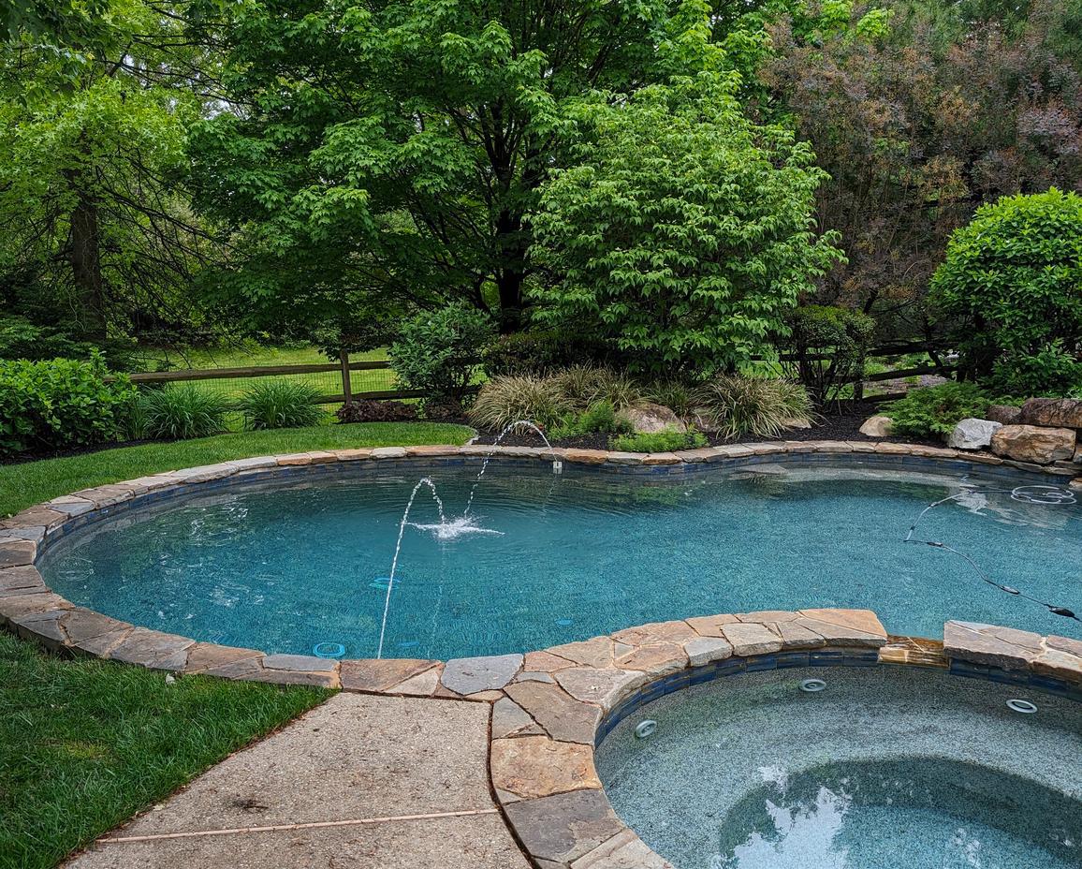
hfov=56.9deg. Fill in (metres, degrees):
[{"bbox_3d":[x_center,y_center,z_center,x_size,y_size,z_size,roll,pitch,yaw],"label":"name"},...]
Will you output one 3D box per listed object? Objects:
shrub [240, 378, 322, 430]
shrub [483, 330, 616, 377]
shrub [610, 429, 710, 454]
[{"bbox_3d":[-3.477,-0.387,13.345,1.080,0.680,1.000,-2,7,-15],"label":"shrub"},{"bbox_3d":[0.165,-0.857,14.700,2.100,1.300,1.500,0,7,1],"label":"shrub"},{"bbox_3d":[1.357,0.032,11.481,1.100,0.220,0.700,1,7,7],"label":"shrub"}]

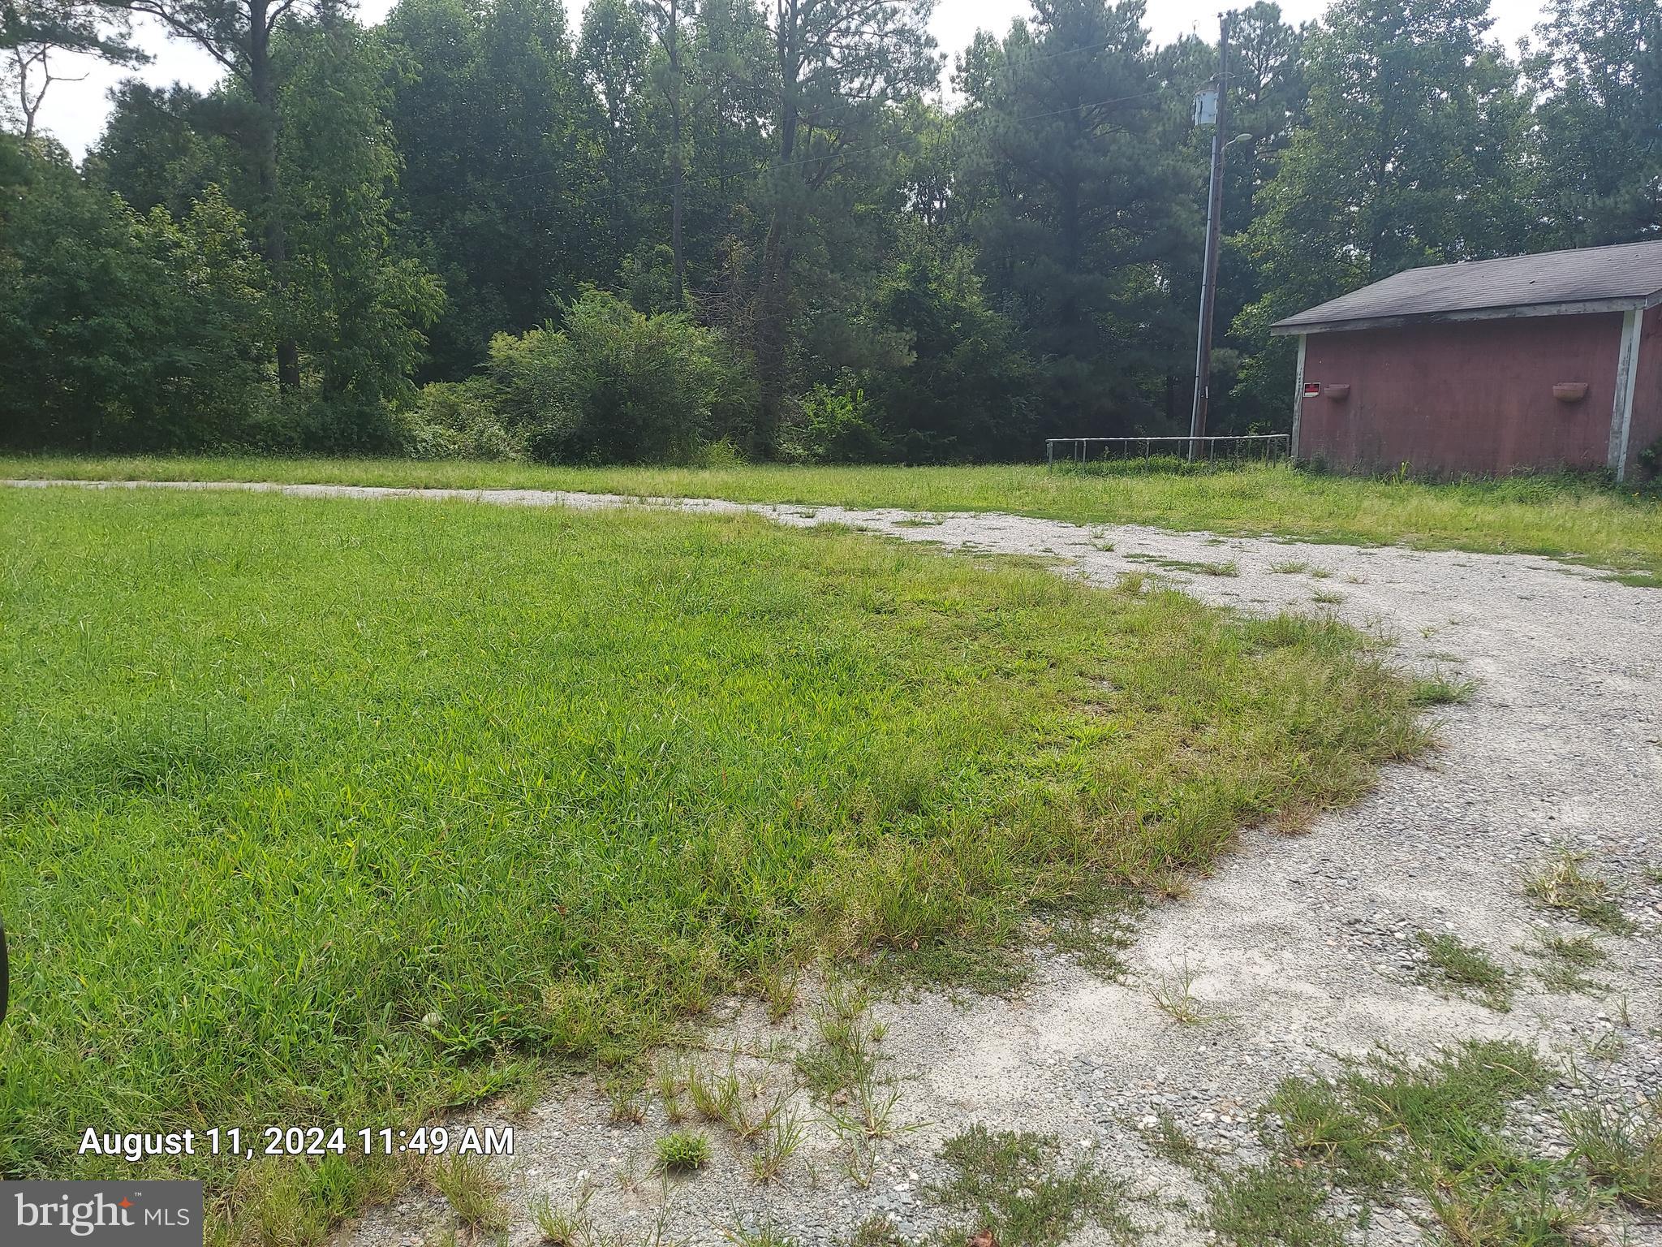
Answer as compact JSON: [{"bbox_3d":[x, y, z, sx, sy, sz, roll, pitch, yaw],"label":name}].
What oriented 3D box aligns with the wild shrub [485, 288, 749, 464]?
[{"bbox_3d":[-5.030,-6.004,27.554,6.100,4.200,4.500,-3,11,-10],"label":"wild shrub"}]

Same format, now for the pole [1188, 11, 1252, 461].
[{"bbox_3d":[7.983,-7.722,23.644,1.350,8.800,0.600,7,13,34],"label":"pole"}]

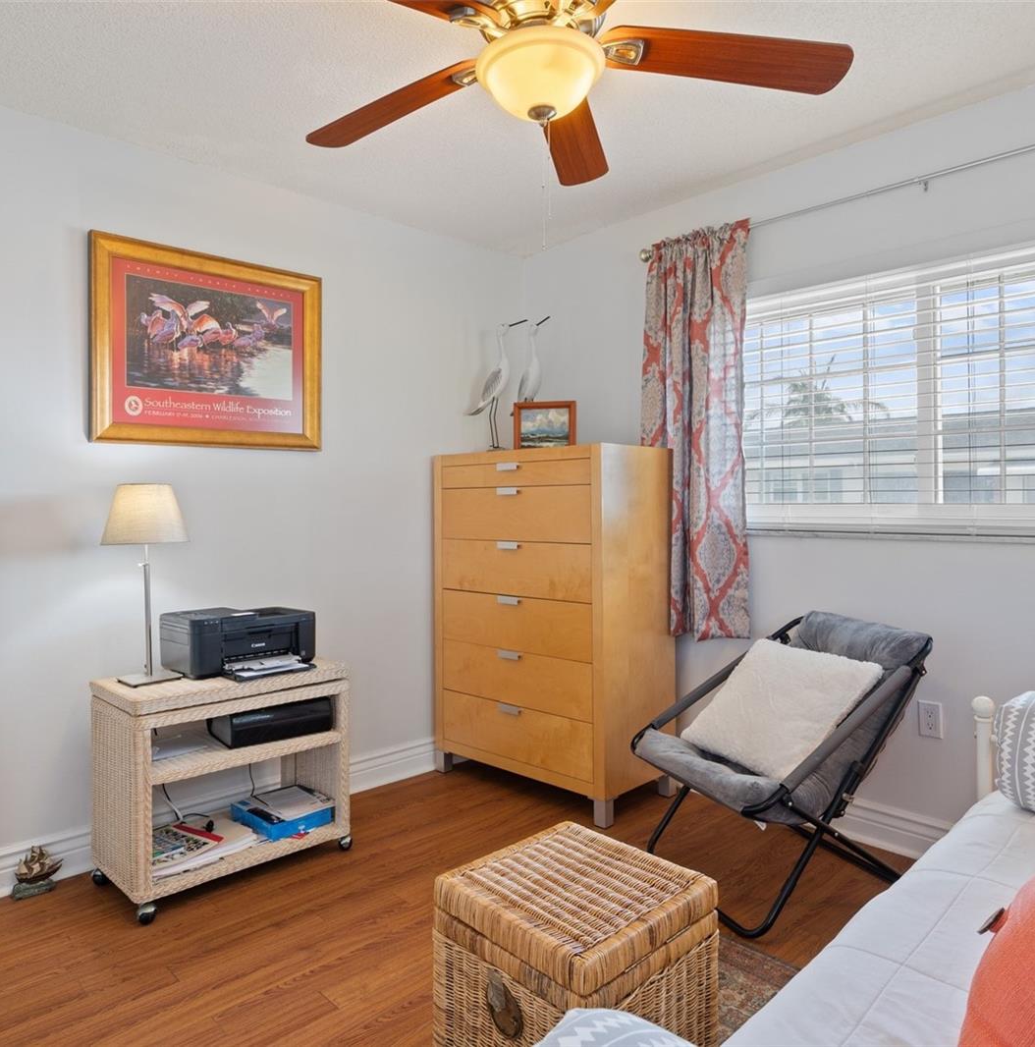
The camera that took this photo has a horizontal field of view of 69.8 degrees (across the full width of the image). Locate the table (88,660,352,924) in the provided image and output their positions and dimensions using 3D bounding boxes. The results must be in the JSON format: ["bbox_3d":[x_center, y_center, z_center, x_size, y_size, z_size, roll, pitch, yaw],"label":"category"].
[{"bbox_3d":[-0.942,0.799,2.404,0.395,0.636,0.685,1,2,44],"label":"table"}]

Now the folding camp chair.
[{"bbox_3d":[0.849,0.719,2.381,0.740,0.790,0.580,-1,2,-20],"label":"folding camp chair"}]

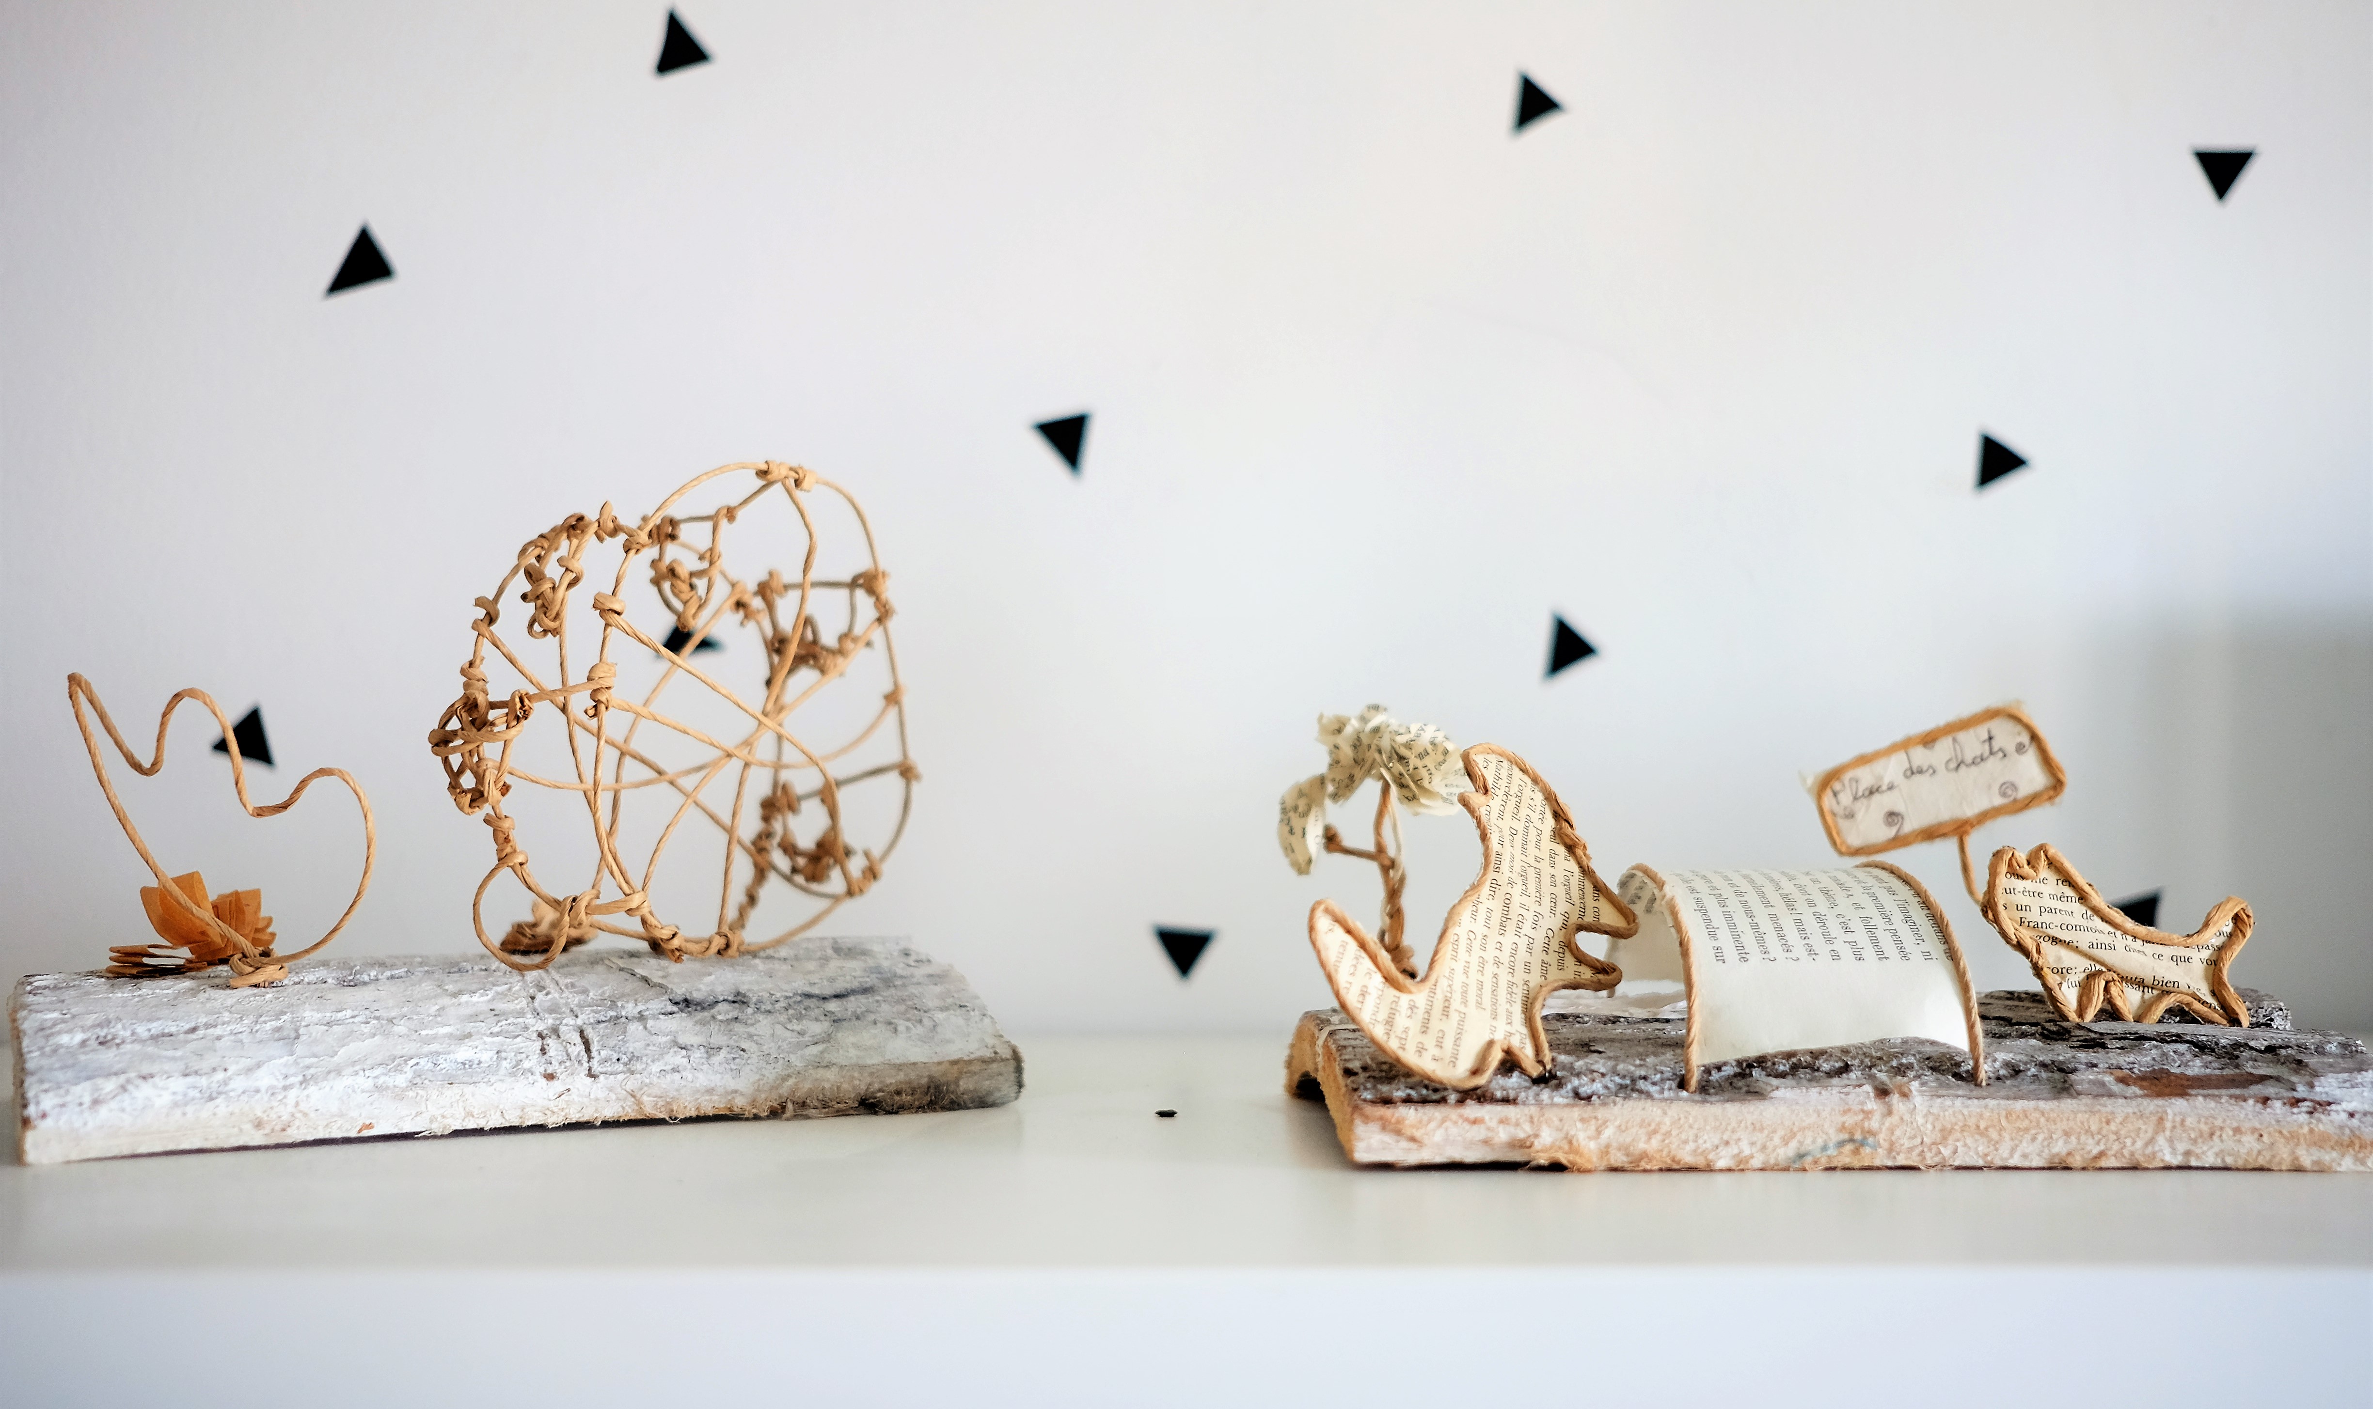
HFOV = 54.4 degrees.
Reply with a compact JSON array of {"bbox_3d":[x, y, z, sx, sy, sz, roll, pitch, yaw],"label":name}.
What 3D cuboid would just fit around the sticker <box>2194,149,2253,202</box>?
[{"bbox_3d":[0.343,-0.175,0.764,0.020,0.018,0.002,0,2,0],"label":"sticker"}]

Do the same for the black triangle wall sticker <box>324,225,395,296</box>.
[{"bbox_3d":[-0.274,-0.147,0.765,0.023,0.023,0.002,0,2,0],"label":"black triangle wall sticker"}]

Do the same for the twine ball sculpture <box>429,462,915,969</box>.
[{"bbox_3d":[-0.149,0.003,0.670,0.134,0.140,0.120,0,2,0],"label":"twine ball sculpture"}]

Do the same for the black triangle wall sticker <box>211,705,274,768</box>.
[{"bbox_3d":[-0.315,0.011,0.770,0.022,0.021,0.002,0,2,0],"label":"black triangle wall sticker"}]

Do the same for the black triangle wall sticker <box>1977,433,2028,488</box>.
[{"bbox_3d":[0.271,-0.081,0.767,0.017,0.019,0.002,0,2,0],"label":"black triangle wall sticker"}]

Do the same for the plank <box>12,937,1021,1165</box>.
[{"bbox_3d":[-0.185,0.096,0.660,0.260,0.036,0.088,-1,2,-17],"label":"plank"}]

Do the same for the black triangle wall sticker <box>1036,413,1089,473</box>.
[{"bbox_3d":[-0.041,-0.087,0.767,0.018,0.020,0.002,0,2,0],"label":"black triangle wall sticker"}]

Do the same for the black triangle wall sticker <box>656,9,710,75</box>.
[{"bbox_3d":[-0.166,-0.219,0.762,0.018,0.022,0.002,0,2,0],"label":"black triangle wall sticker"}]

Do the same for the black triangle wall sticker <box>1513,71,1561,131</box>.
[{"bbox_3d":[0.116,-0.199,0.763,0.017,0.021,0.002,0,2,0],"label":"black triangle wall sticker"}]

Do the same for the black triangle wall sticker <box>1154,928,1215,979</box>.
[{"bbox_3d":[-0.001,0.083,0.772,0.020,0.018,0.002,0,2,0],"label":"black triangle wall sticker"}]

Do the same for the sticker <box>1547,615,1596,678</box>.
[{"bbox_3d":[0.128,-0.019,0.769,0.017,0.022,0.002,0,2,0],"label":"sticker"}]

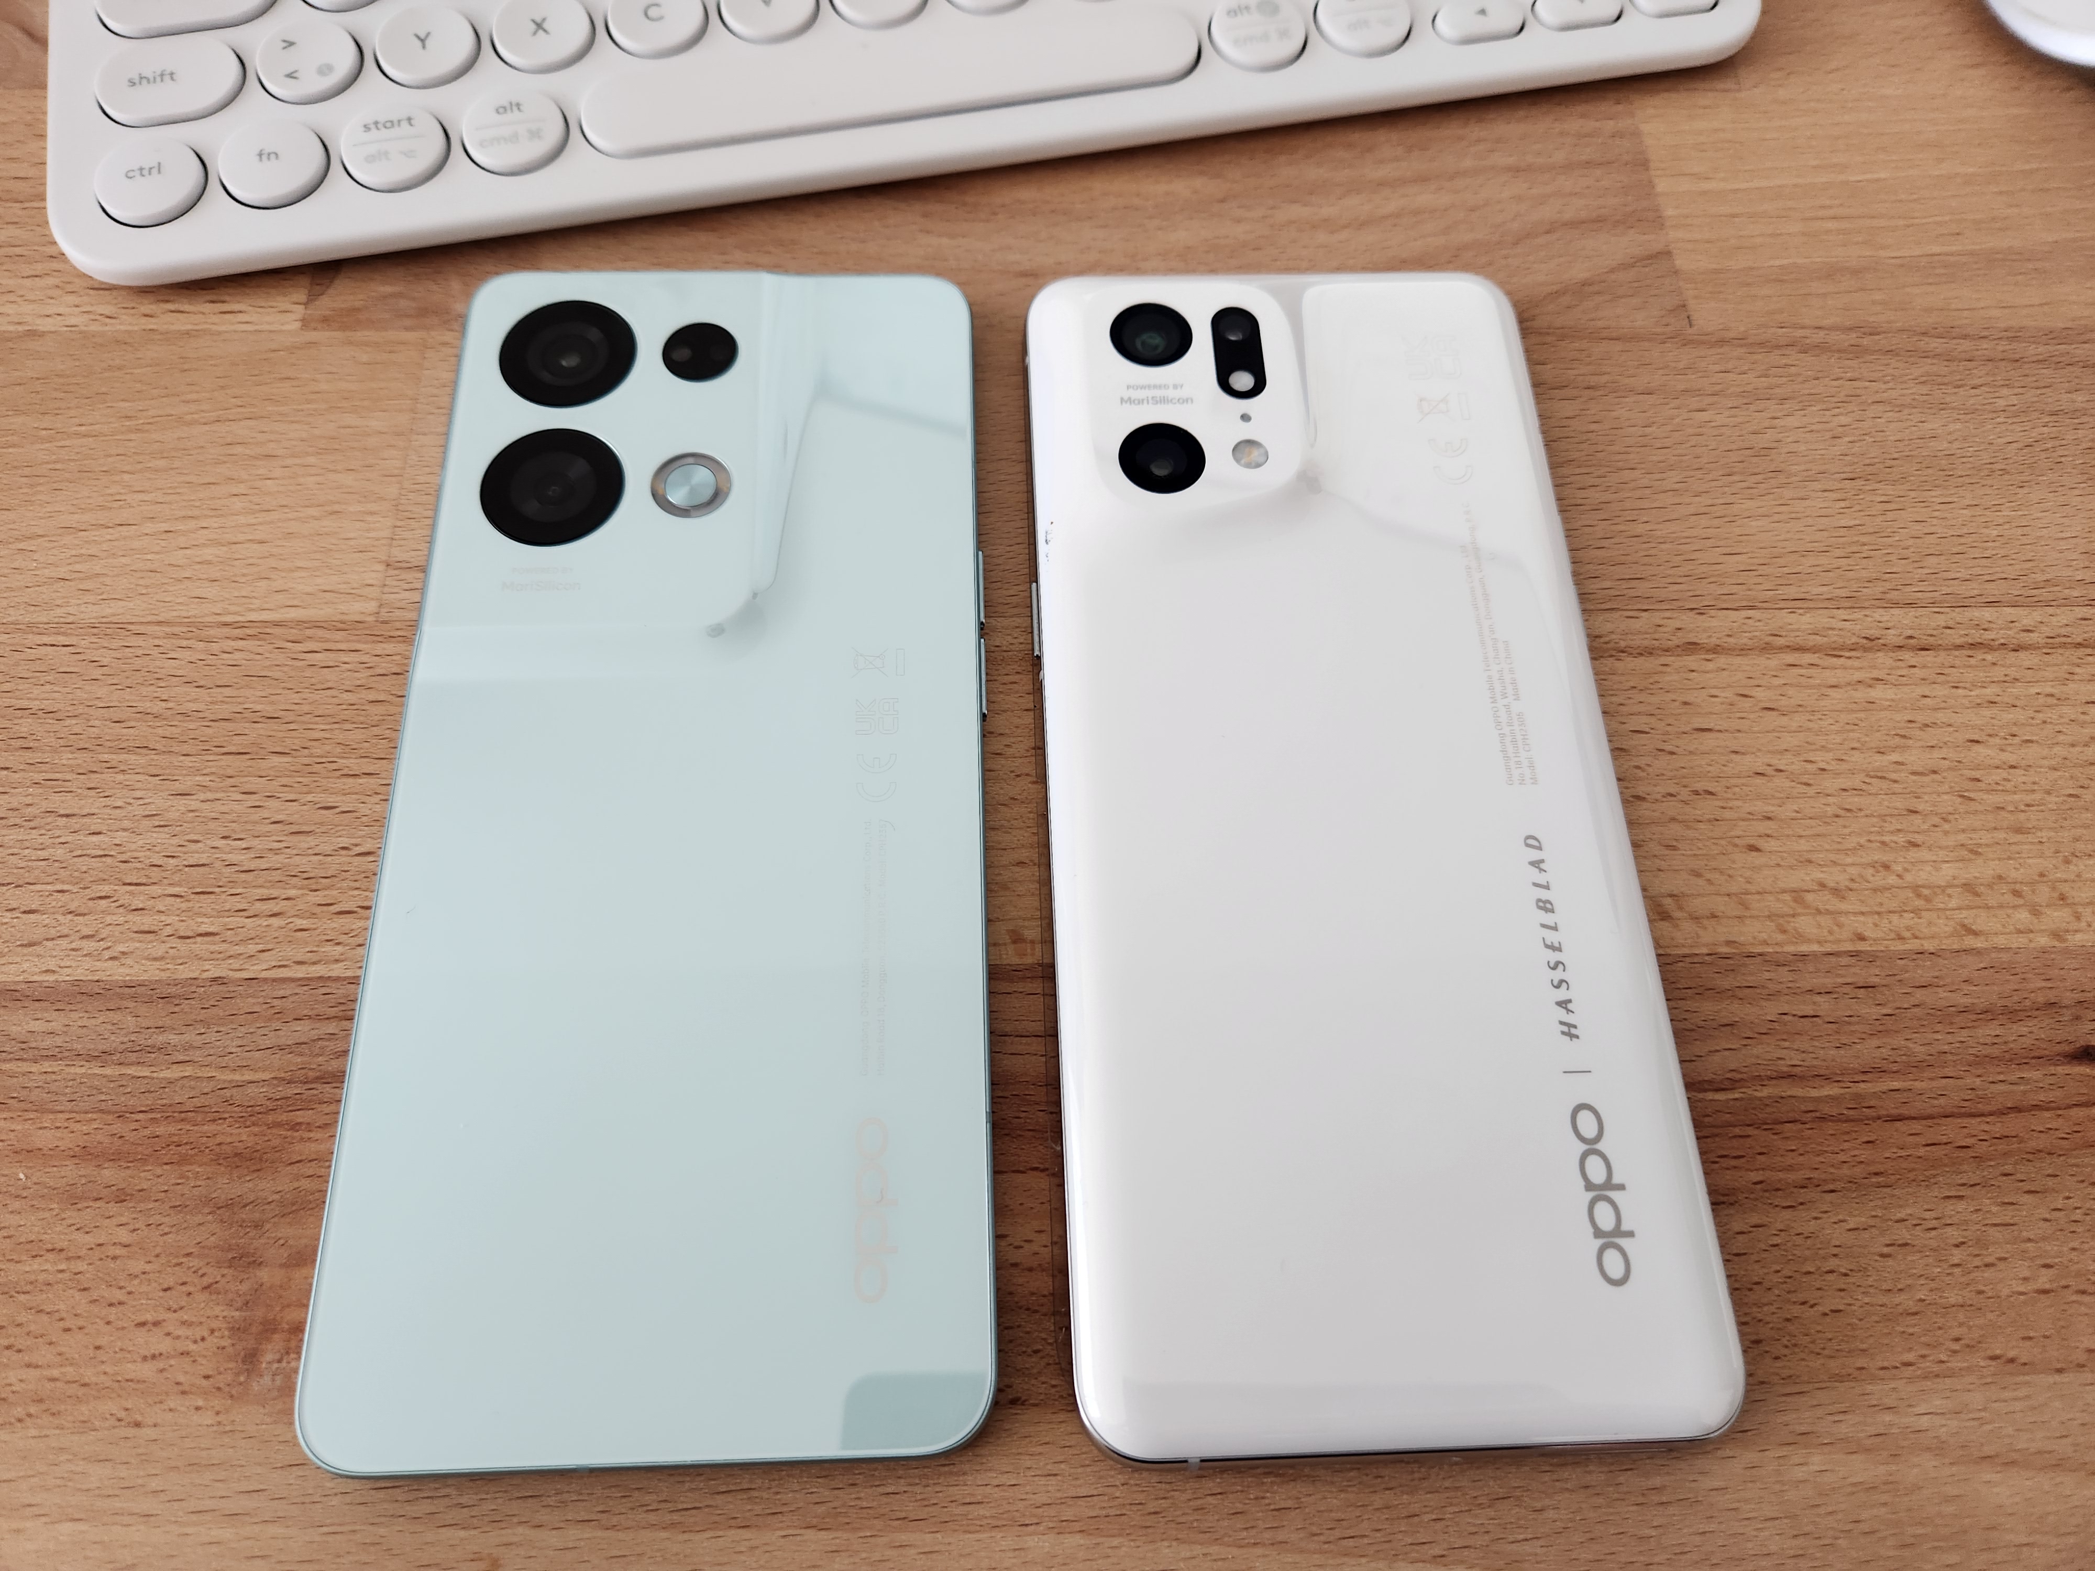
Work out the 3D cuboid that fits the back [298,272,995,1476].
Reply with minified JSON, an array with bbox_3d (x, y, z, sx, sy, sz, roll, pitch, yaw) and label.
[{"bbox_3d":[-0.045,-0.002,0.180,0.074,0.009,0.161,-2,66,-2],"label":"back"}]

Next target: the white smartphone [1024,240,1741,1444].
[{"bbox_3d":[0.037,-0.004,0.181,0.074,0.010,0.164,-2,66,-2],"label":"white smartphone"}]

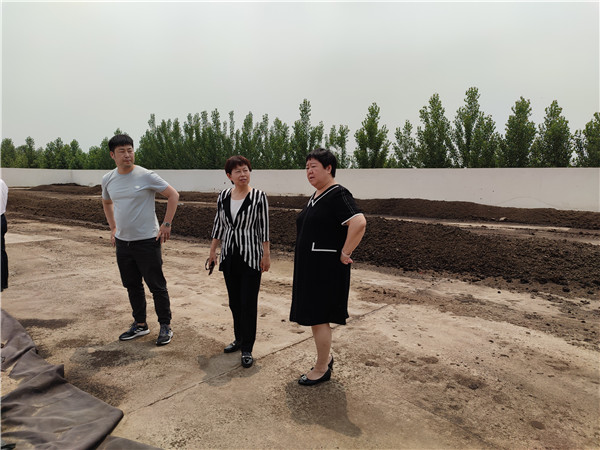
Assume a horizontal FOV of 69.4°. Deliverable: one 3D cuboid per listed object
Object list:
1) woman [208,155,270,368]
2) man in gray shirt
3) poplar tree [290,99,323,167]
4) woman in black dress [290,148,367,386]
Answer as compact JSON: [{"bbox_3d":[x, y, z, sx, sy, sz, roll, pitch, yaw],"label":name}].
[{"bbox_3d":[-0.474,0.261,3.351,0.480,1.584,0.320,1,7,11],"label":"woman"},{"bbox_3d":[-1.379,0.124,3.710,0.610,1.766,0.370,0,7,3],"label":"man in gray shirt"},{"bbox_3d":[0.463,-4.775,26.614,2.119,5.824,2.119,0,7,0],"label":"poplar tree"},{"bbox_3d":[0.197,0.289,2.998,0.440,1.614,0.520,-4,8,-30],"label":"woman in black dress"}]

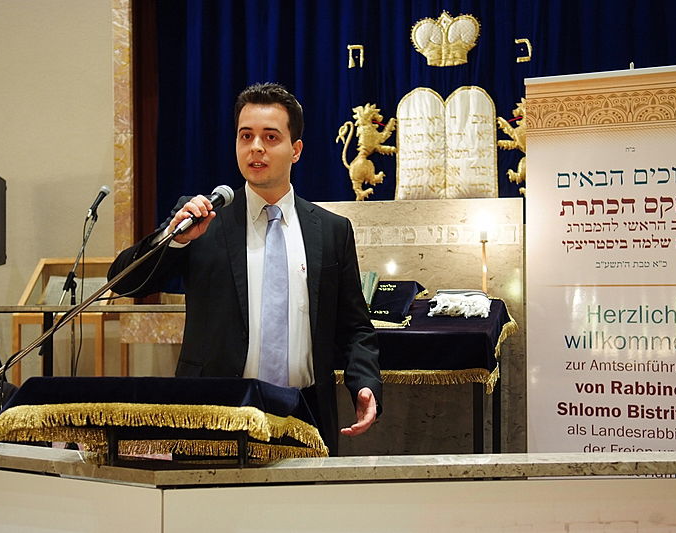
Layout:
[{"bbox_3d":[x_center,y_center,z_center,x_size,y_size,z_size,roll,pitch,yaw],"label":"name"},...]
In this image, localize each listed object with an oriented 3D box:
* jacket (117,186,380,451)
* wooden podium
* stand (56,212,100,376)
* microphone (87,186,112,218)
[{"bbox_3d":[-0.205,0.165,2.500,0.630,0.730,0.420,0,3,-1],"label":"jacket"},{"bbox_3d":[-1.620,0.530,6.370,0.540,1.120,0.520,0,3,-3],"label":"wooden podium"},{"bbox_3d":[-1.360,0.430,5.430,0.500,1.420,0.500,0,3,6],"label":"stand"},{"bbox_3d":[-1.227,-0.338,5.360,0.052,0.180,0.052,30,3,0],"label":"microphone"}]

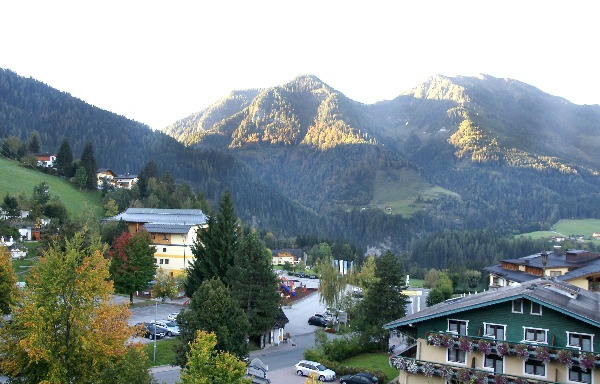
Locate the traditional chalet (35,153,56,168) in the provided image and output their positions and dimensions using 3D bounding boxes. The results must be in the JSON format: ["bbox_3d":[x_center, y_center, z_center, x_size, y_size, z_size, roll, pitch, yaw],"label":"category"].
[{"bbox_3d":[-128.693,-15.960,228.000,11.000,7.800,8.500,2,-3,-17],"label":"traditional chalet"}]

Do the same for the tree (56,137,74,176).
[{"bbox_3d":[-115.687,-17.390,222.000,8.000,19.487,8.000,1,-3,0],"label":"tree"}]

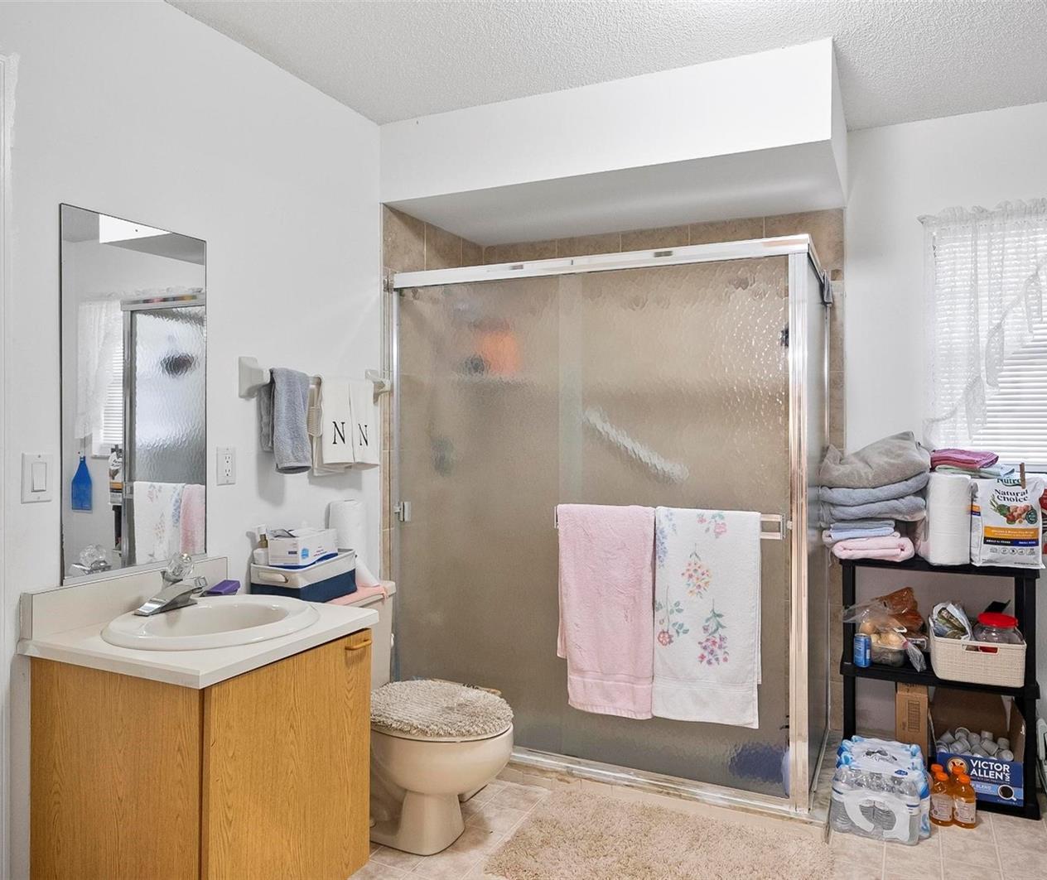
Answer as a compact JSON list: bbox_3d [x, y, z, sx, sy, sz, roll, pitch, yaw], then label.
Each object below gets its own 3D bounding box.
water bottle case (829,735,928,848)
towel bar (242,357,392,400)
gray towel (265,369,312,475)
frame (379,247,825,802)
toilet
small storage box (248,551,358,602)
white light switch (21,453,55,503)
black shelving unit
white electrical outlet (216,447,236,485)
[{"bbox_3d":[1.162,1.129,2.414,0.265,0.195,0.345,1,1,23],"label":"water bottle case"},{"bbox_3d":[-0.682,-0.199,2.564,0.095,0.127,0.700,1,1,25],"label":"towel bar"},{"bbox_3d":[-0.760,-0.059,2.356,0.095,0.325,0.180,1,1,25],"label":"gray towel"},{"bbox_3d":[0.342,0.255,2.968,1.610,1.820,0.750,1,1,25],"label":"frame"},{"bbox_3d":[-0.410,0.859,2.321,0.770,0.720,0.460,1,1,25],"label":"toilet"},{"bbox_3d":[-0.692,0.434,2.328,0.215,0.120,0.265,1,1,25],"label":"small storage box"},{"bbox_3d":[-1.131,0.088,1.716,0.012,0.115,0.071,1,1,25],"label":"white light switch"},{"bbox_3d":[1.468,0.821,2.645,0.600,0.810,0.300,1,1,25],"label":"black shelving unit"},{"bbox_3d":[-0.894,0.078,2.223,0.009,0.115,0.071,1,1,25],"label":"white electrical outlet"}]

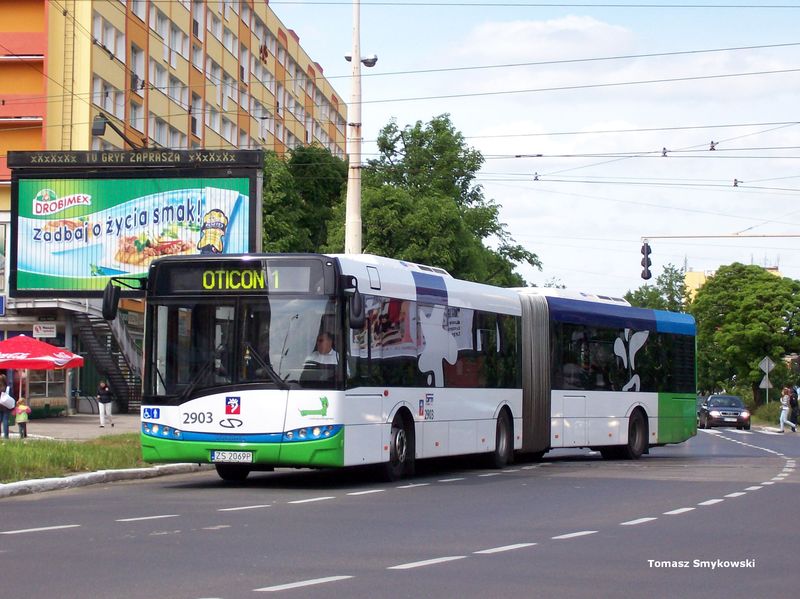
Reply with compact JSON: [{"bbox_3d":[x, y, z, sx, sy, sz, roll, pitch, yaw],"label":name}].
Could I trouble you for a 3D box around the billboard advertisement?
[{"bbox_3d":[-5.631,-1.596,42.691,5.480,3.170,0.450,0,-3,9],"label":"billboard advertisement"}]

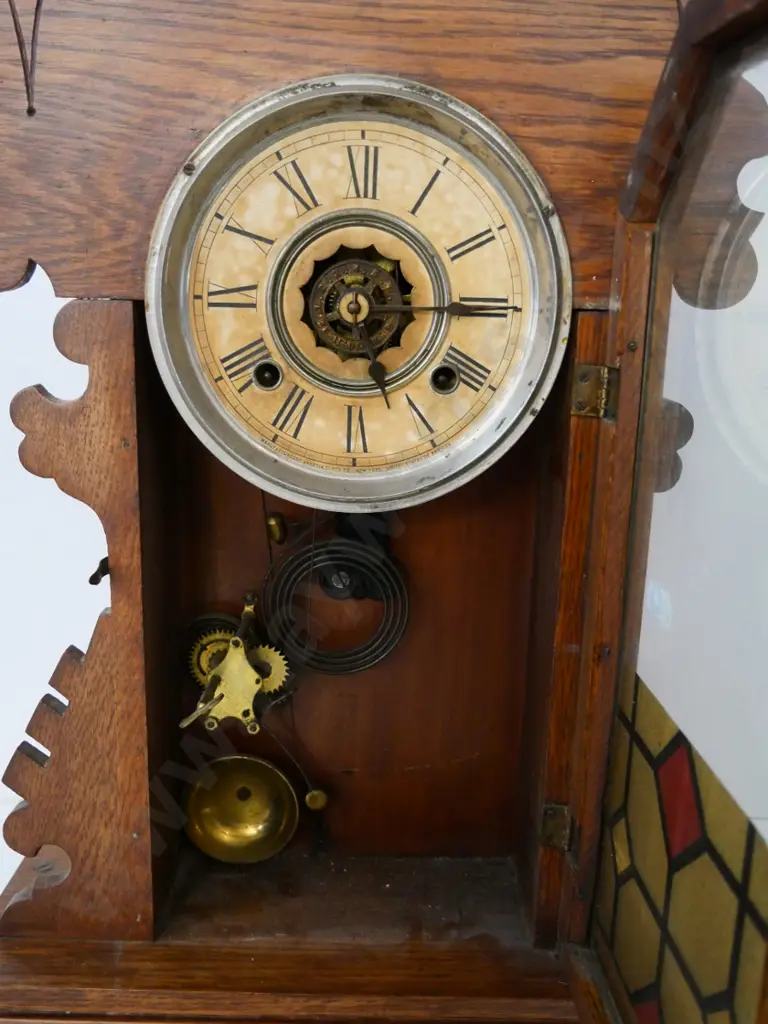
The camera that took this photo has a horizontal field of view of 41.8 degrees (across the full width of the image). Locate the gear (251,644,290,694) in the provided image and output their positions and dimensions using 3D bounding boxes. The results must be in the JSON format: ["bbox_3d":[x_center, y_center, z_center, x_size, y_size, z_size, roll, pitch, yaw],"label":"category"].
[{"bbox_3d":[-0.052,0.069,0.437,0.023,0.023,0.003,1,14,-1],"label":"gear"}]

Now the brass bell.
[{"bbox_3d":[-0.065,0.135,0.468,0.052,0.052,0.018,1,7,-1],"label":"brass bell"}]

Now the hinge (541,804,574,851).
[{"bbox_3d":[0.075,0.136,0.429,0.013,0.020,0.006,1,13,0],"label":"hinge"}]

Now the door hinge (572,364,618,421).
[{"bbox_3d":[0.081,-0.046,0.386,0.016,0.020,0.008,1,13,0],"label":"door hinge"}]

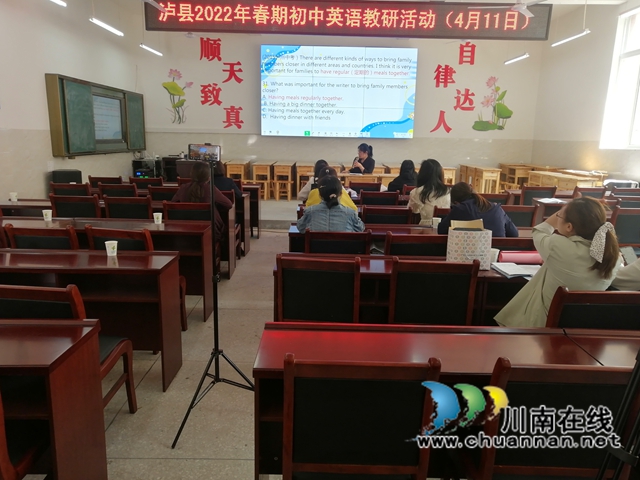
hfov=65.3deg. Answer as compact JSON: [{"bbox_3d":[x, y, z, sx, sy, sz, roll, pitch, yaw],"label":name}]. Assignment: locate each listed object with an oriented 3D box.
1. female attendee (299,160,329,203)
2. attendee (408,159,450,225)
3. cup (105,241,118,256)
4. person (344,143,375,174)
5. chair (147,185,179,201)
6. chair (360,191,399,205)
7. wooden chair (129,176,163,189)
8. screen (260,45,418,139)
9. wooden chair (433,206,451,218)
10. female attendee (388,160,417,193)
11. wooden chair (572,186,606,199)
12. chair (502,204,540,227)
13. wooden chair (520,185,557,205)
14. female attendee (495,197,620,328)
[{"bbox_3d":[0.018,-0.350,6.270,0.540,1.280,0.740,1,11,0],"label":"female attendee"},{"bbox_3d":[1.114,-0.174,5.342,0.500,1.340,0.720,1,11,-3],"label":"attendee"},{"bbox_3d":[-1.294,0.046,3.100,0.077,0.086,0.077,1,12,0],"label":"cup"},{"bbox_3d":[0.674,-1.043,8.522,0.680,1.188,0.520,-10,16,-41],"label":"person"},{"bbox_3d":[-1.718,-0.225,6.001,0.473,0.896,0.581,2,12,2],"label":"chair"},{"bbox_3d":[0.675,-0.184,6.061,0.450,0.890,0.510,1,12,0],"label":"chair"},{"bbox_3d":[-2.377,-0.467,7.071,0.450,0.890,0.510,1,12,0],"label":"wooden chair"},{"bbox_3d":[0.435,-3.468,11.748,3.640,2.050,0.100,1,11,-1],"label":"screen"},{"bbox_3d":[1.244,0.081,4.875,0.473,0.896,0.581,1,12,-1],"label":"wooden chair"},{"bbox_3d":[1.243,-0.569,7.577,0.500,1.260,0.720,1,11,-3],"label":"female attendee"},{"bbox_3d":[3.701,-0.346,7.193,0.473,0.896,0.581,0,12,-6],"label":"wooden chair"},{"bbox_3d":[2.060,0.029,5.541,0.470,0.905,0.550,1,11,0],"label":"chair"},{"bbox_3d":[2.985,-0.343,7.100,0.473,0.896,0.581,1,12,-1],"label":"wooden chair"},{"bbox_3d":[1.138,0.389,2.554,0.591,1.241,0.739,-4,13,-25],"label":"female attendee"}]

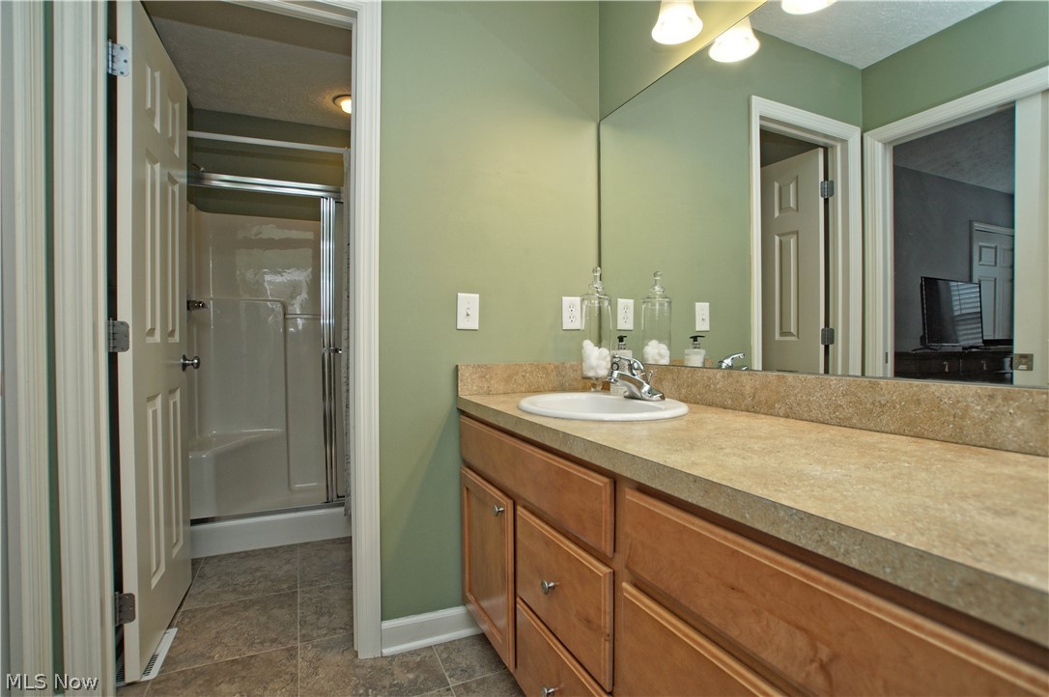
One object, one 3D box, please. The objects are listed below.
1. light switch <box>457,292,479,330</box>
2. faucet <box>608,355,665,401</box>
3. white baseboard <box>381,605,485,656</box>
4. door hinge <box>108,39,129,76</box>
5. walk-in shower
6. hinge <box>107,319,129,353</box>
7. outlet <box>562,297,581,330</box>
[{"bbox_3d":[-0.178,-0.118,1.499,0.071,0.115,0.014,-1,1,-21],"label":"light switch"},{"bbox_3d":[0.308,0.082,1.347,0.142,0.127,0.155,-1,1,-21],"label":"faucet"},{"bbox_3d":[-0.275,0.884,1.475,0.345,0.095,0.017,-1,1,-21],"label":"white baseboard"},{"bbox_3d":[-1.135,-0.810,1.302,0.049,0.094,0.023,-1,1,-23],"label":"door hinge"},{"bbox_3d":[-1.117,0.001,2.623,1.340,1.820,0.860,-1,1,-21],"label":"walk-in shower"},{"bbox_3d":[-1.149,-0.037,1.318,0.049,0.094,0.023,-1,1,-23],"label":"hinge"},{"bbox_3d":[0.166,-0.122,1.637,0.071,0.115,0.010,-1,1,-21],"label":"outlet"}]

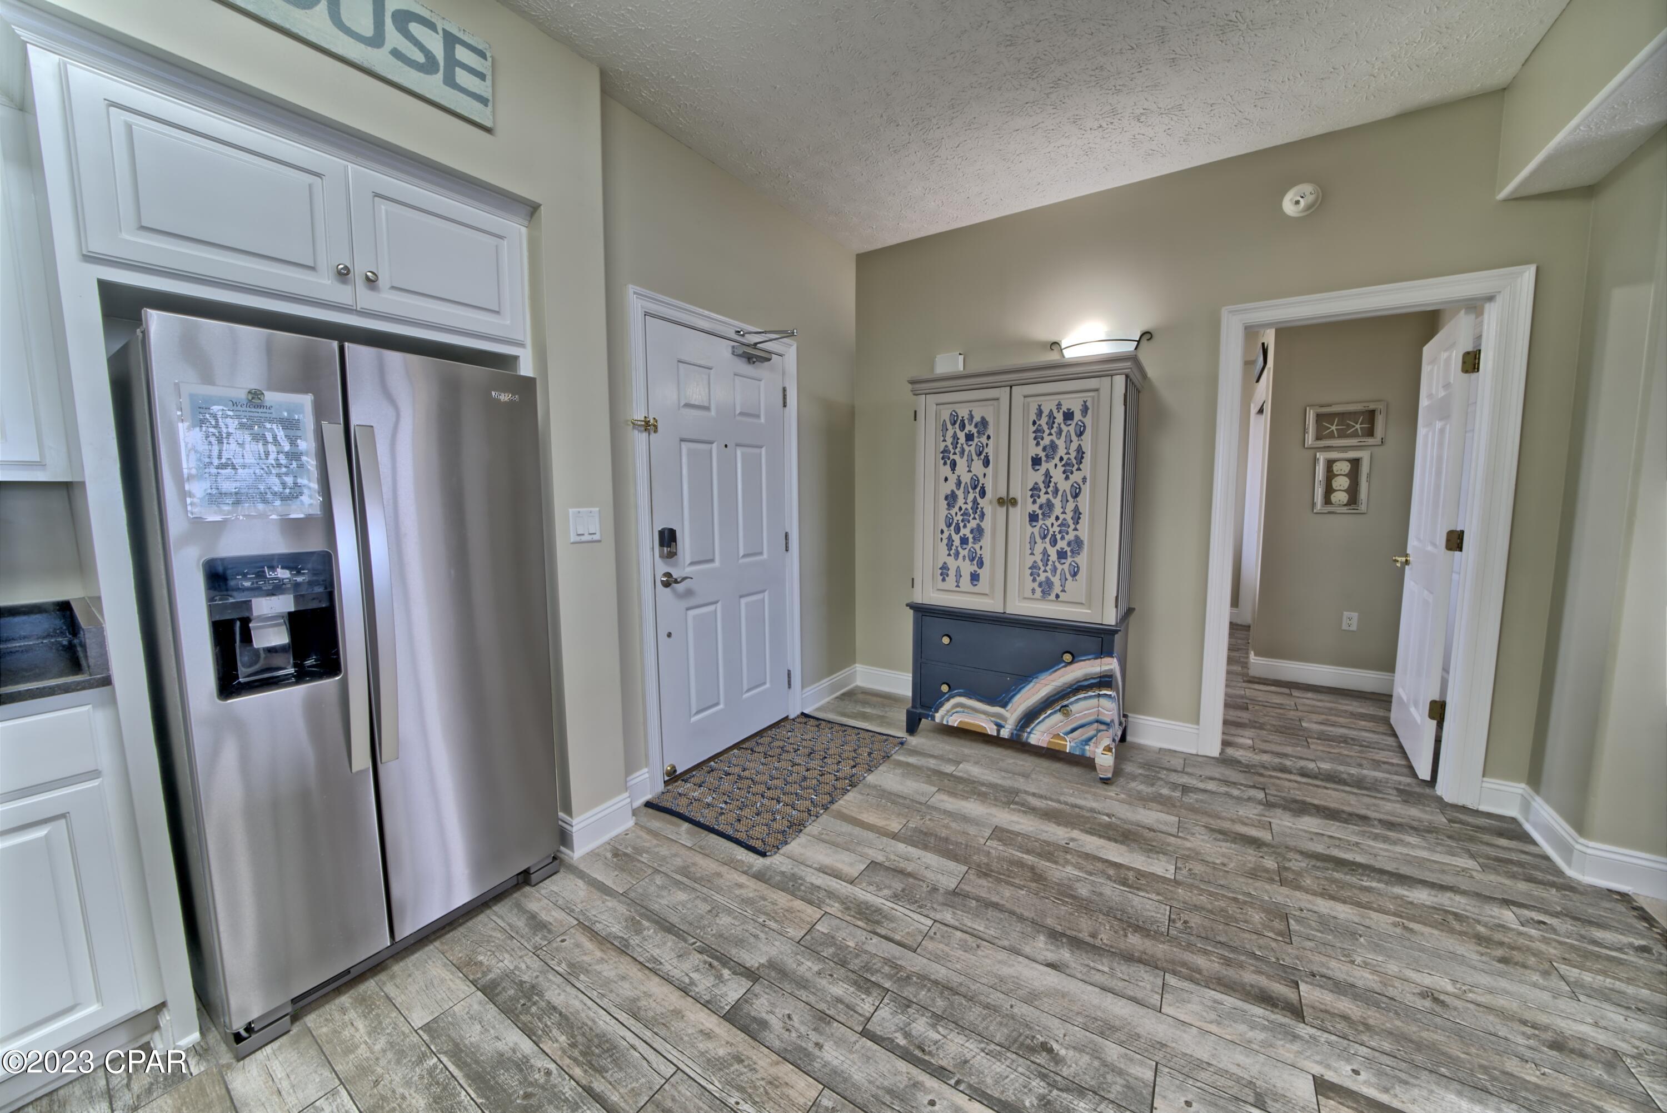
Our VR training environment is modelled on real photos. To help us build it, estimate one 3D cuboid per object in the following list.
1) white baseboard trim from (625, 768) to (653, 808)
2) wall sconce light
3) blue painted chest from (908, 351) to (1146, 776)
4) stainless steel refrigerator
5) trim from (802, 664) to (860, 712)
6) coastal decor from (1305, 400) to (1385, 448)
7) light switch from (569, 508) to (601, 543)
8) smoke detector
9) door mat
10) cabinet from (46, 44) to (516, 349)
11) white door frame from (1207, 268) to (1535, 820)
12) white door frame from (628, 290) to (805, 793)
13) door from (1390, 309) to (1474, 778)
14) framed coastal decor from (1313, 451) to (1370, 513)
[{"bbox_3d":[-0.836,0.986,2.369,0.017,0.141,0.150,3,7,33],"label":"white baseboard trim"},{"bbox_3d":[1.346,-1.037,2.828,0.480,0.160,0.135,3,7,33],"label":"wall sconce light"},{"bbox_3d":[0.957,0.044,2.864,1.028,1.858,0.518,3,7,32],"label":"blue painted chest"},{"bbox_3d":[-1.451,0.269,1.726,0.790,1.670,0.810,3,7,35],"label":"stainless steel refrigerator"},{"bbox_3d":[-0.006,0.856,3.624,0.017,0.141,0.641,3,7,33],"label":"trim"},{"bbox_3d":[3.266,-0.835,3.554,0.382,0.266,0.035,3,7,32],"label":"coastal decor"},{"bbox_3d":[-0.877,-0.108,1.974,0.012,0.117,0.116,3,7,34],"label":"light switch"},{"bbox_3d":[2.017,-1.538,2.390,0.132,0.132,0.045,3,7,33],"label":"smoke detector"},{"bbox_3d":[-0.213,1.001,2.660,0.660,0.012,1.165,3,7,33],"label":"door mat"},{"bbox_3d":[-1.508,-0.851,1.629,0.550,0.410,0.910,3,7,35],"label":"cabinet"},{"bbox_3d":[2.251,-0.056,2.468,0.957,2.136,0.130,3,7,33],"label":"white door frame"},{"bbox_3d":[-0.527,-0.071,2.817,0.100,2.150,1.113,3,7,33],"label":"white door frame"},{"bbox_3d":[2.848,-0.042,2.659,0.037,2.025,0.775,4,7,38],"label":"door"},{"bbox_3d":[3.317,-0.483,3.628,0.264,0.388,0.028,3,7,33],"label":"framed coastal decor"}]

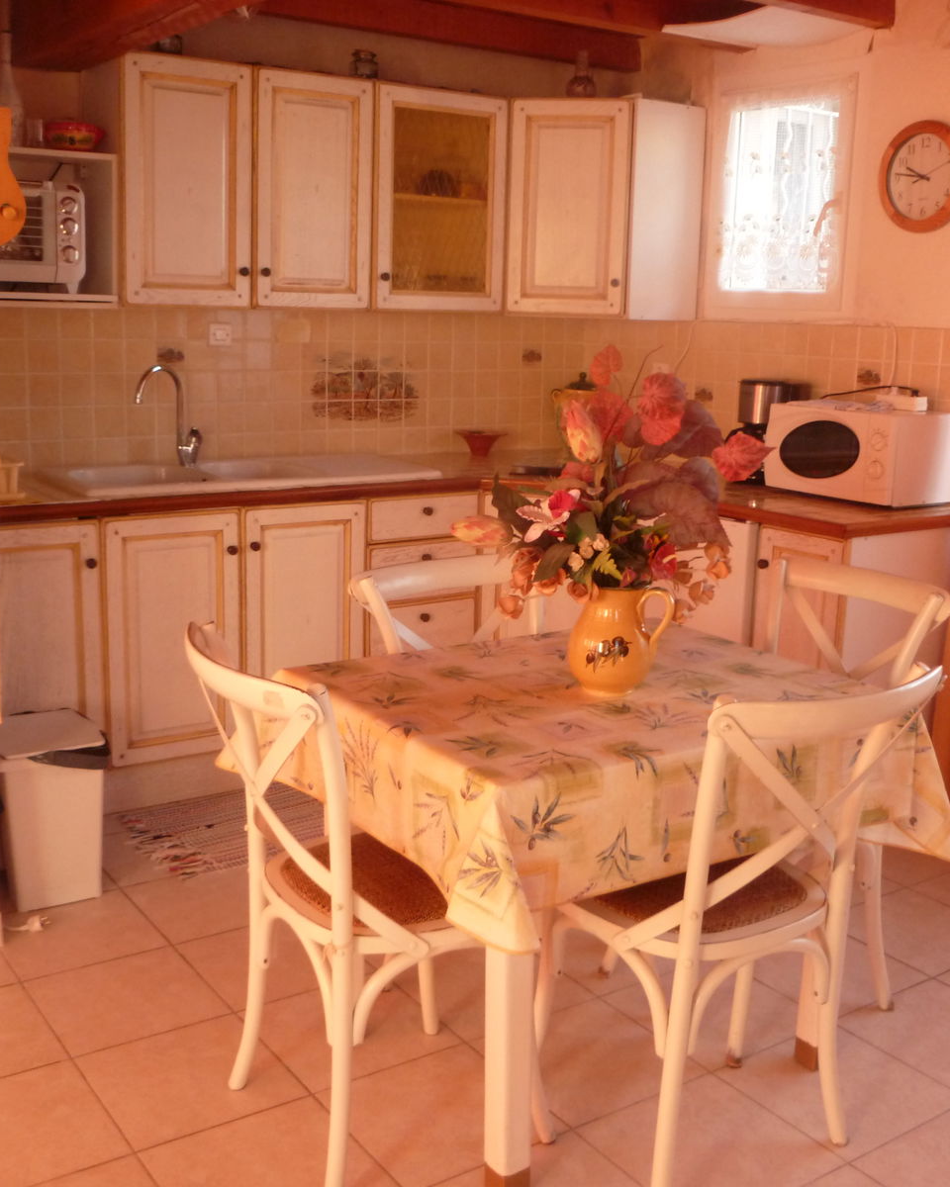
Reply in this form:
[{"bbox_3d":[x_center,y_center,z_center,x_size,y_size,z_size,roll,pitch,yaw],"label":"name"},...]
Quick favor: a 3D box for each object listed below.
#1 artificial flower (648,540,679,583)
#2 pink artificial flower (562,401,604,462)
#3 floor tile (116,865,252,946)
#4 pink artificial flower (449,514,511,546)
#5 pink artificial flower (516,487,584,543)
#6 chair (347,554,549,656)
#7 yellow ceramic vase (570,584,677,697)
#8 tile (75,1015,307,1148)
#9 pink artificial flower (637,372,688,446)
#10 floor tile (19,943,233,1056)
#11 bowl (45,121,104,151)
[{"bbox_3d":[0.322,-0.055,2.192,0.053,0.068,0.045,-3,12,-20],"label":"artificial flower"},{"bbox_3d":[0.181,-0.275,2.173,0.055,0.108,0.055,-21,0,10],"label":"pink artificial flower"},{"bbox_3d":[-0.623,0.743,3.074,0.333,0.012,0.333,-7,14,-33],"label":"floor tile"},{"bbox_3d":[0.009,-0.111,2.258,0.106,0.054,0.054,5,12,0],"label":"pink artificial flower"},{"bbox_3d":[0.123,-0.131,2.130,0.115,0.093,0.085,2,12,3],"label":"pink artificial flower"},{"bbox_3d":[0.086,0.410,2.592,0.470,0.877,0.530,-7,14,-33],"label":"chair"},{"bbox_3d":[0.259,0.081,2.268,0.192,0.184,0.150,3,12,6],"label":"yellow ceramic vase"},{"bbox_3d":[-0.524,0.891,2.349,0.333,0.012,0.333,-7,14,-33],"label":"tile"},{"bbox_3d":[0.321,-0.316,2.189,0.090,0.128,0.050,3,12,6],"label":"pink artificial flower"},{"bbox_3d":[-0.705,0.825,2.598,0.330,0.010,0.330,-6,14,-33],"label":"floor tile"},{"bbox_3d":[-1.107,-1.255,3.564,0.160,0.087,0.160,1,12,0],"label":"bowl"}]

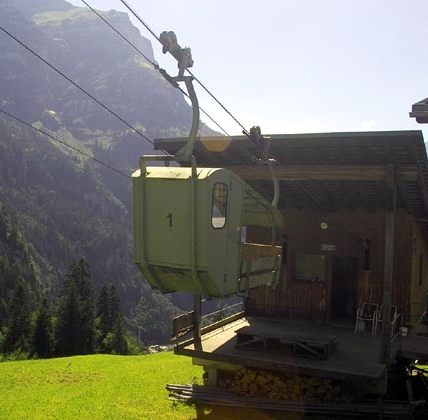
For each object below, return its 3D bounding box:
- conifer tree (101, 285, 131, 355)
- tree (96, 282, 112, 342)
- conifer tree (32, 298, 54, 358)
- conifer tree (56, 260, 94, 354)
[{"bbox_3d":[-11.143,12.514,62.000,3.429,8.000,3.429,1,3,0],"label":"conifer tree"},{"bbox_3d":[-13.443,12.592,66.000,2.530,7.056,2.530,1,3,0],"label":"tree"},{"bbox_3d":[-18.335,12.669,58.000,2.352,6.415,2.352,1,3,0],"label":"conifer tree"},{"bbox_3d":[-15.829,11.143,62.000,4.571,11.200,4.571,1,3,0],"label":"conifer tree"}]

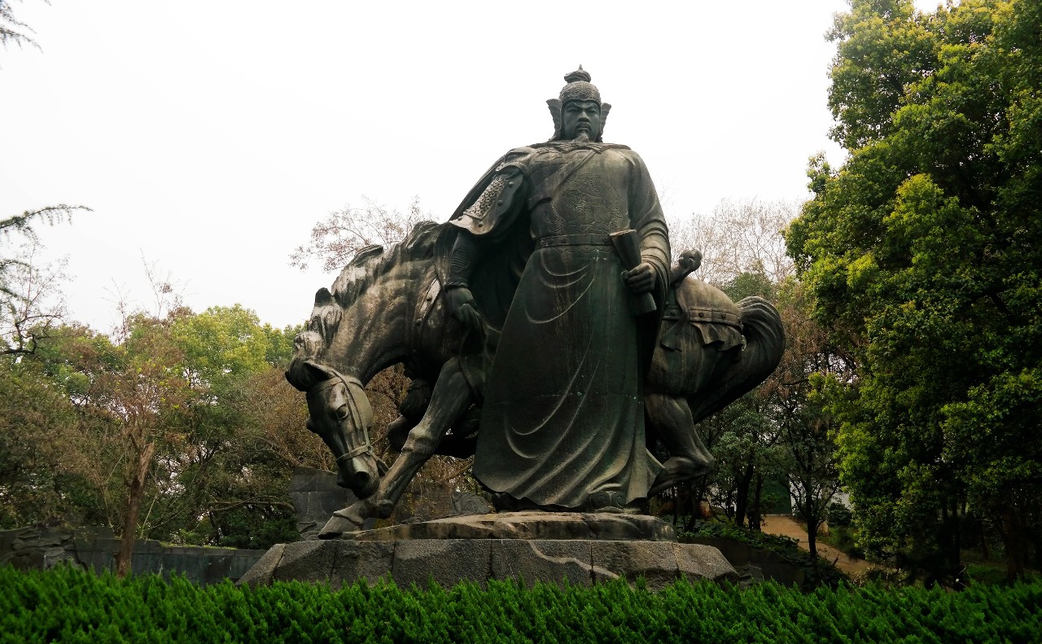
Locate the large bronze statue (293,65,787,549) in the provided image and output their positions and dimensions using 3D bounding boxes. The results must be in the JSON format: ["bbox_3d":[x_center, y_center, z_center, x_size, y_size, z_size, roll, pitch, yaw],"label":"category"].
[{"bbox_3d":[0.400,-0.431,12.420,7.500,7.500,4.100,-1,-16,3],"label":"large bronze statue"}]

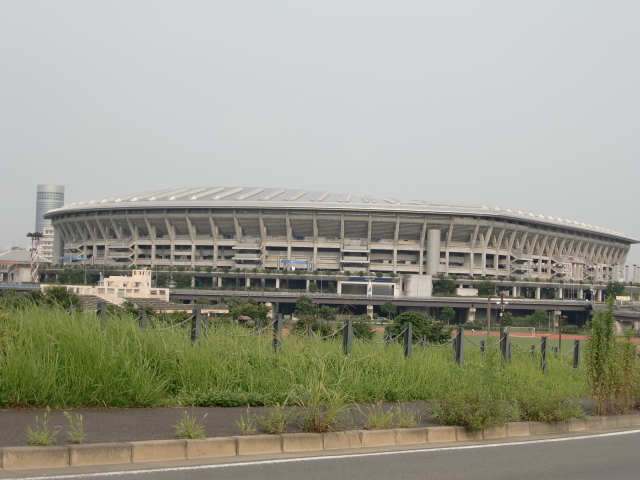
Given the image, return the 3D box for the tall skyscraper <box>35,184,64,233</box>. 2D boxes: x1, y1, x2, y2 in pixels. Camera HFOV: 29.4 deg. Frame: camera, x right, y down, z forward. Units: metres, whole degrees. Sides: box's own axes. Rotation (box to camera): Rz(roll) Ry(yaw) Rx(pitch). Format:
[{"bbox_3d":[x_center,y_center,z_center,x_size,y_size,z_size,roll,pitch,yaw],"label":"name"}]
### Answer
[{"bbox_3d":[-371.870,-1.370,1675.000,37.000,146.000,37.000,3,-2,-13],"label":"tall skyscraper"}]

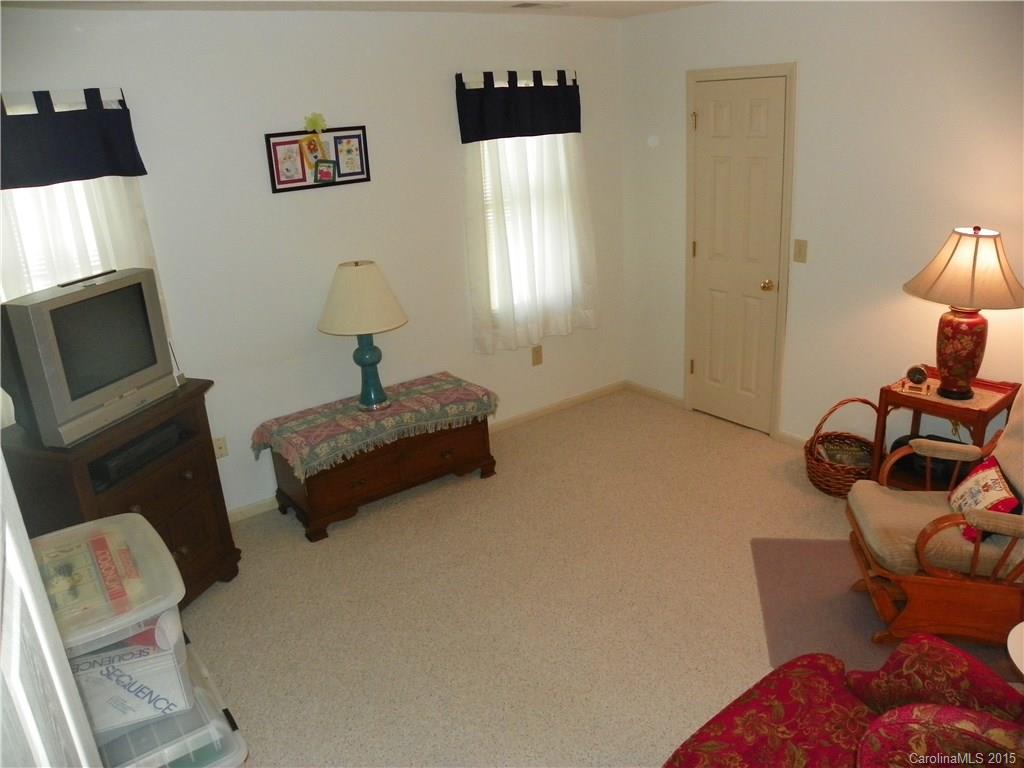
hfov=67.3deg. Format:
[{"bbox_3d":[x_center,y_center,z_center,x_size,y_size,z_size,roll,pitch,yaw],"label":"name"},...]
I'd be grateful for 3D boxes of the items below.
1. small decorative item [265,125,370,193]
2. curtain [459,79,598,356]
[{"bbox_3d":[-0.966,-1.132,3.872,0.527,0.274,0.025,-17,23,-32],"label":"small decorative item"},{"bbox_3d":[0.116,-1.033,4.657,0.965,1.622,0.100,-17,23,-32],"label":"curtain"}]

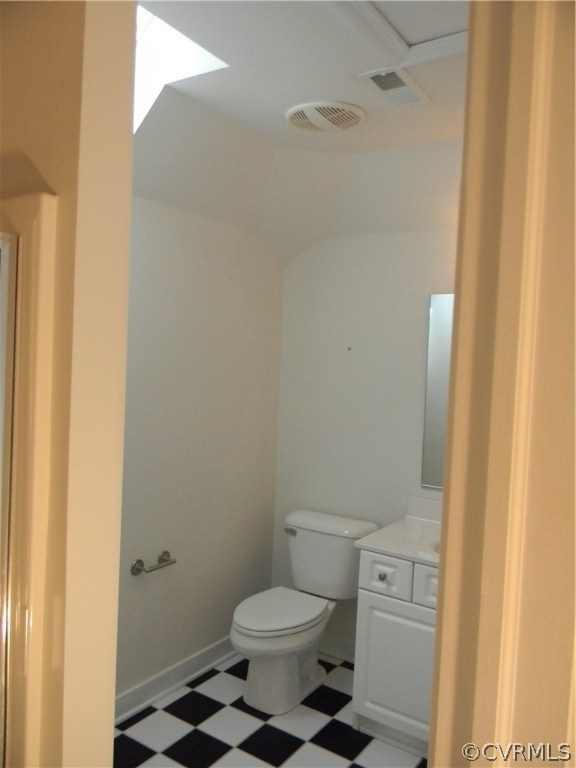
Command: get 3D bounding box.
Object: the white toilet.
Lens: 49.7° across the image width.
[{"bbox_3d":[0.032,1.030,2.837,0.445,0.736,0.750,4,3,34],"label":"white toilet"}]

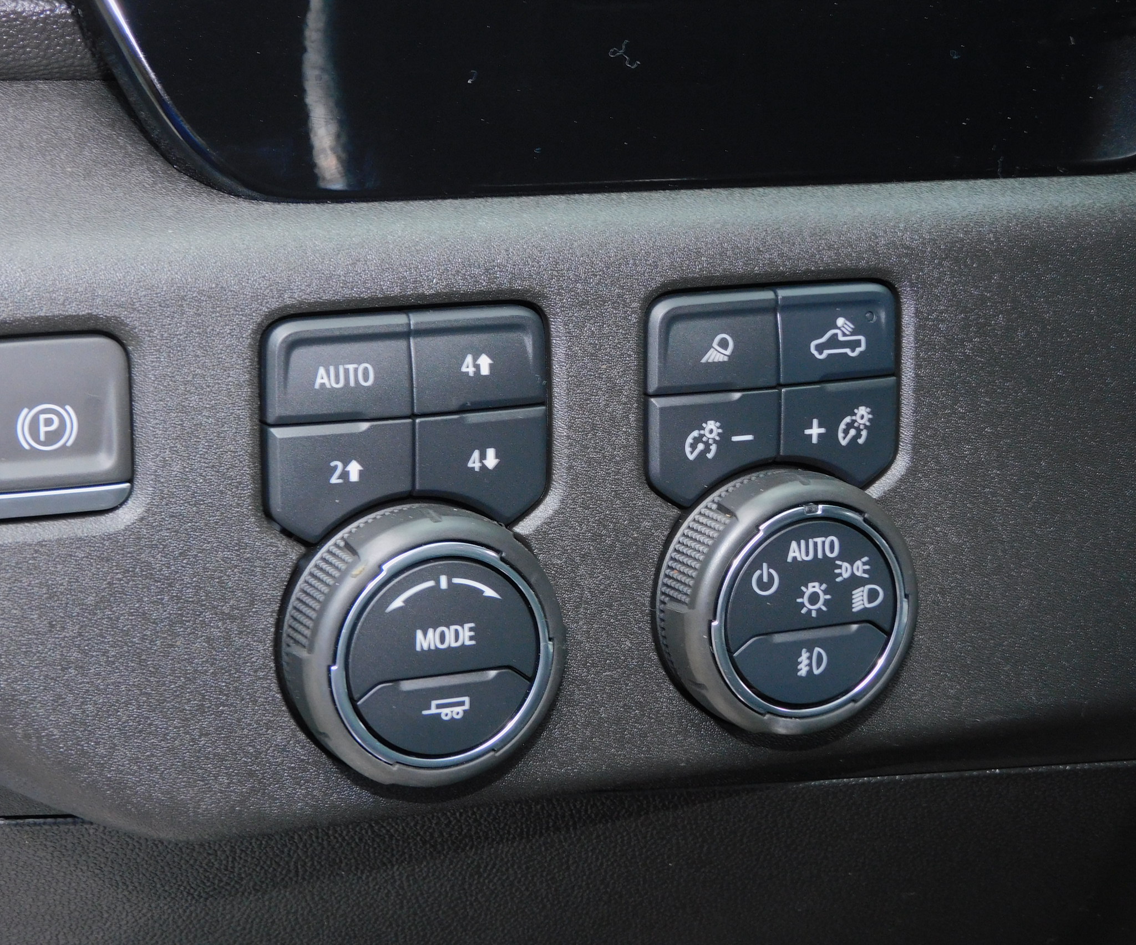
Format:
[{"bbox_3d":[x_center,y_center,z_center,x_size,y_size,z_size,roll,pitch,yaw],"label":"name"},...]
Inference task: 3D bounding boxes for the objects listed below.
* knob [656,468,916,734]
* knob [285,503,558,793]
[{"bbox_3d":[0.039,0.023,0.439,0.045,0.045,0.015,-5,12,-23],"label":"knob"},{"bbox_3d":[-0.023,0.028,0.414,0.045,0.045,0.015,-5,12,-23],"label":"knob"}]

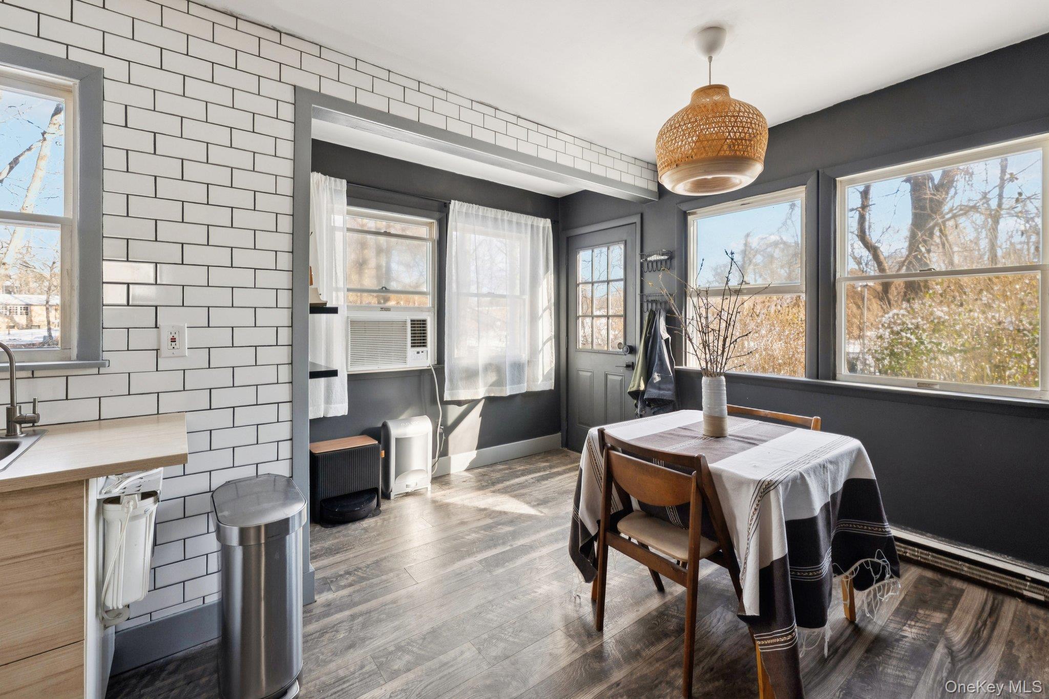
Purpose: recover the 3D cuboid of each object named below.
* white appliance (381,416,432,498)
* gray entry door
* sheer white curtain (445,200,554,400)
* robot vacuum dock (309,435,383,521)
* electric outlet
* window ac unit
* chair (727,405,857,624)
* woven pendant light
[{"bbox_3d":[-0.863,0.777,3.210,0.300,0.520,0.200,-2,3,-37],"label":"white appliance"},{"bbox_3d":[0.665,-0.040,3.884,0.045,2.030,0.815,-2,3,-37],"label":"gray entry door"},{"bbox_3d":[-0.174,-0.401,3.752,1.130,1.580,0.080,-2,3,-37],"label":"sheer white curtain"},{"bbox_3d":[-1.153,0.833,2.820,0.405,0.435,0.340,-2,3,-37],"label":"robot vacuum dock"},{"bbox_3d":[-1.286,-0.033,1.603,0.079,0.124,0.012,-2,3,-37],"label":"electric outlet"},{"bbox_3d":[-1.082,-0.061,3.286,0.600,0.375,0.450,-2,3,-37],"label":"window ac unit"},{"bbox_3d":[1.020,0.700,1.985,0.490,0.810,0.460,-2,3,-37],"label":"chair"},{"bbox_3d":[0.788,-1.009,1.860,0.435,0.626,0.435,-2,3,-37],"label":"woven pendant light"}]

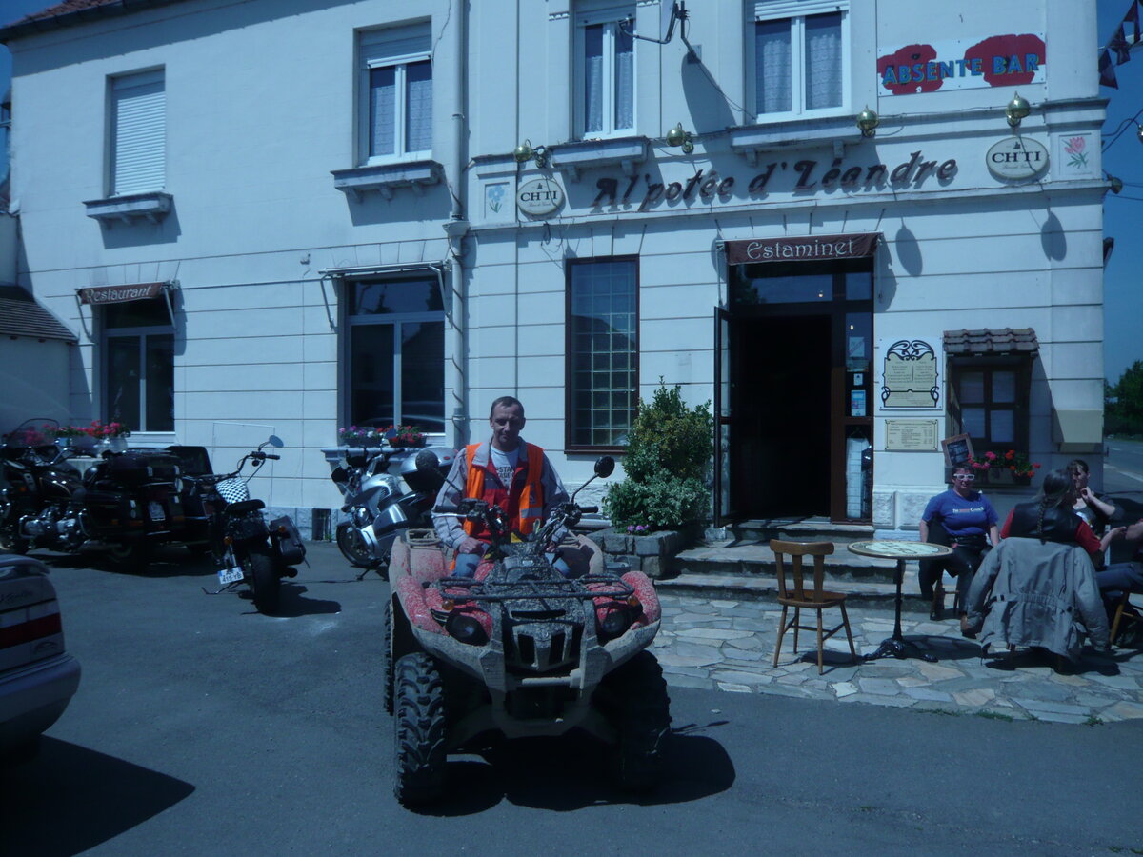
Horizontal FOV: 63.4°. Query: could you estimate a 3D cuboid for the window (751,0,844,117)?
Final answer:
[{"bbox_3d":[2.499,-4.092,10.161,0.999,1.351,0.150,0,0,19],"label":"window"}]

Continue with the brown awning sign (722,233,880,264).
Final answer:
[{"bbox_3d":[2.456,-1.925,9.940,1.627,0.290,0.120,0,0,19],"label":"brown awning sign"}]

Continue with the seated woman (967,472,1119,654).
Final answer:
[{"bbox_3d":[3.249,0.929,6.454,0.760,1.280,0.900,0,0,9],"label":"seated woman"}]

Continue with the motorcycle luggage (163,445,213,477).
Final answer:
[{"bbox_3d":[-4.230,0.352,10.200,0.550,0.380,0.400,0,0,-37],"label":"motorcycle luggage"}]

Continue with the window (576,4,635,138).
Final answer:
[{"bbox_3d":[0.394,-4.248,10.866,0.723,1.658,0.150,0,0,19],"label":"window"}]

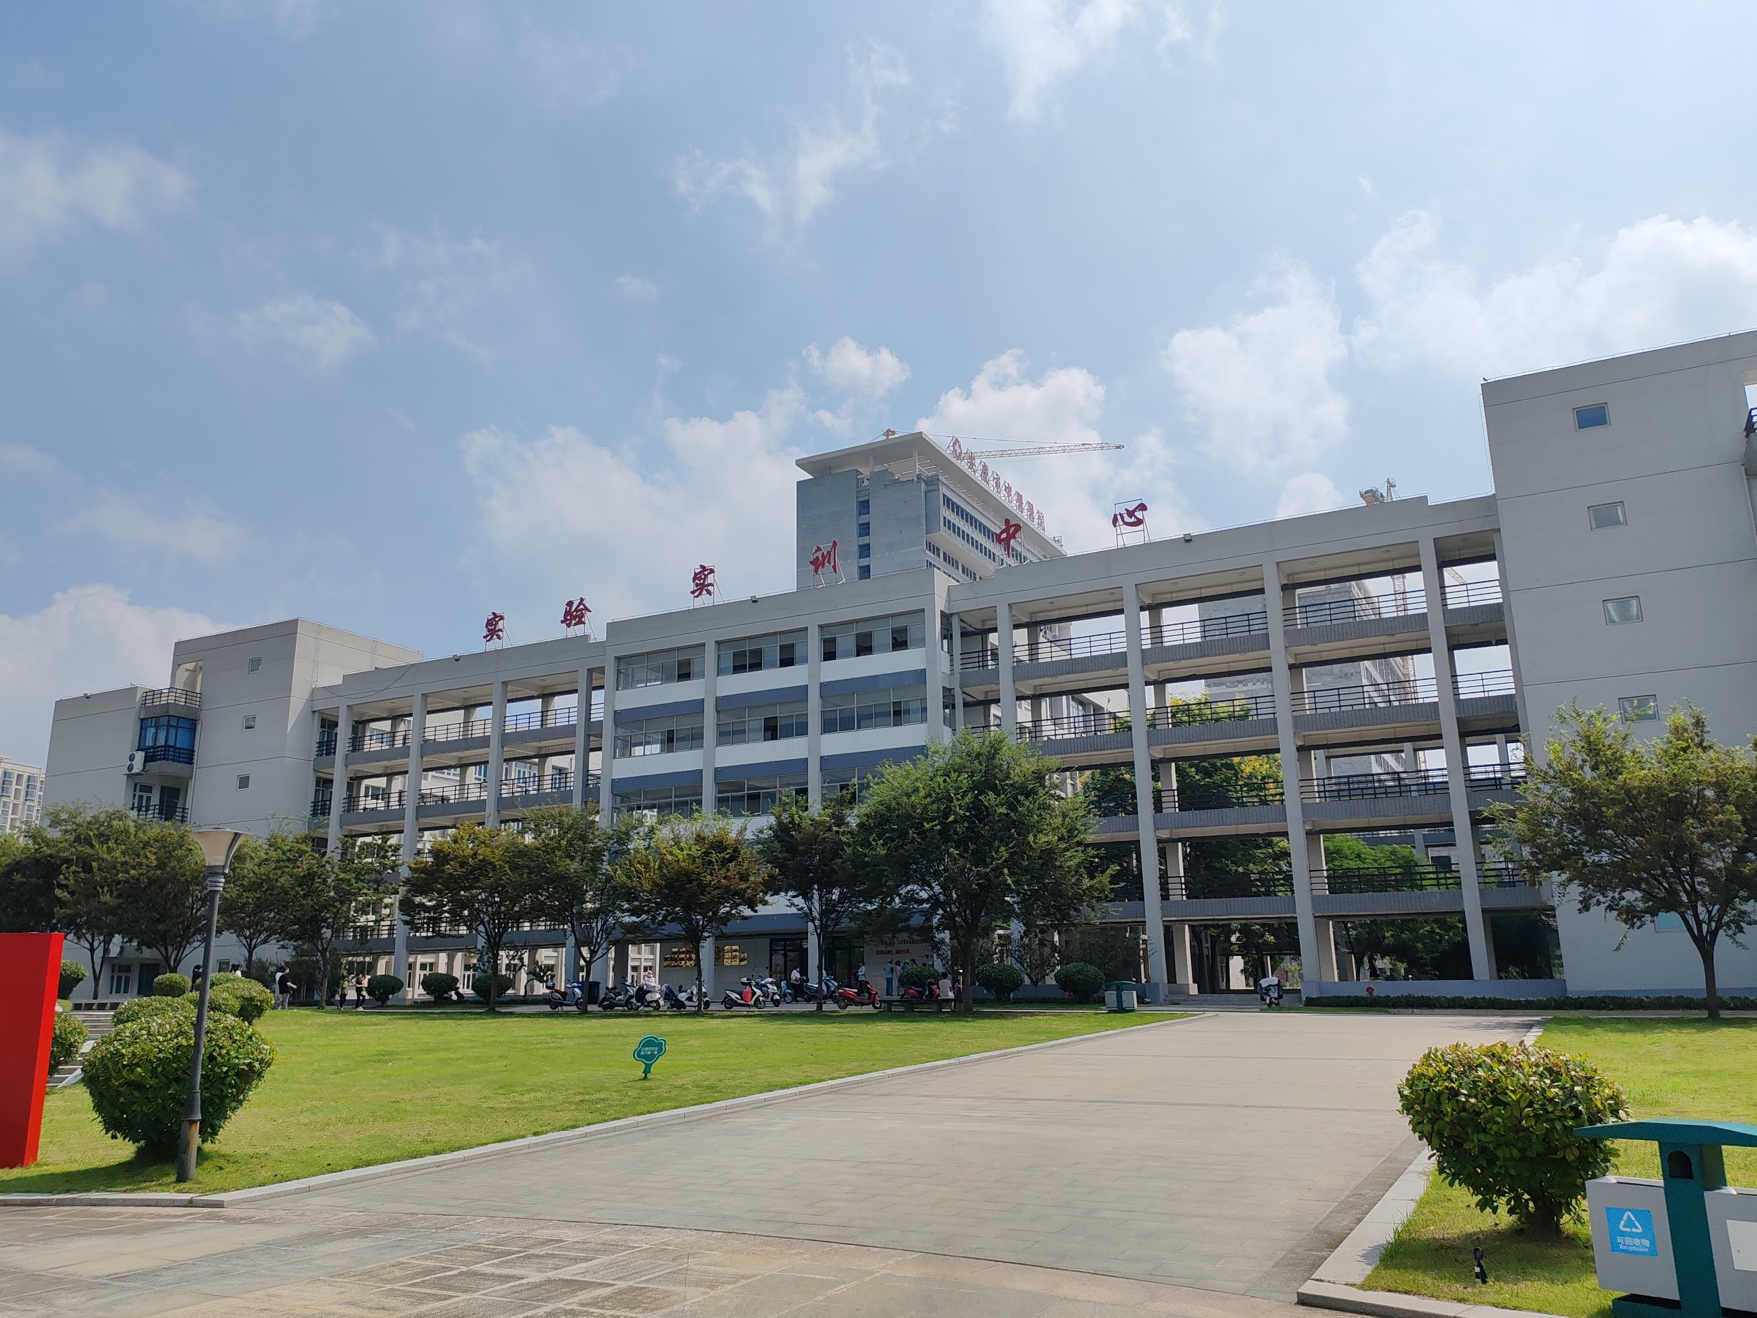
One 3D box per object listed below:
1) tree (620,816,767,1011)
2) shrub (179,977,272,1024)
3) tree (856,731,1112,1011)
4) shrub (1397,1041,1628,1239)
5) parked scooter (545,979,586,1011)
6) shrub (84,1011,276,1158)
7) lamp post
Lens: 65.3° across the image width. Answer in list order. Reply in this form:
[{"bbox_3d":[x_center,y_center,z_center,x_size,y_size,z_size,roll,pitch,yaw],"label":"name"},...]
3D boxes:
[{"bbox_3d":[-6.978,9.574,51.604,5.600,7.200,5.300,1,-14,-8],"label":"tree"},{"bbox_3d":[-19.318,10.217,40.993,2.200,1.500,2.100,6,-15,-24],"label":"shrub"},{"bbox_3d":[3.585,7.180,46.781,8.600,9.400,8.000,-2,-14,4],"label":"tree"},{"bbox_3d":[4.184,3.152,9.043,1.370,1.150,1.350,-7,-15,23],"label":"shrub"},{"bbox_3d":[-12.612,13.573,55.347,1.750,1.180,0.700,-3,-14,9],"label":"parked scooter"},{"bbox_3d":[-7.659,4.681,15.037,1.900,1.480,1.870,6,-16,-25],"label":"shrub"},{"bbox_3d":[-6.671,3.394,13.569,0.510,3.320,0.510,6,-16,-25],"label":"lamp post"}]

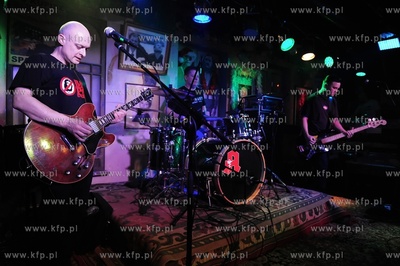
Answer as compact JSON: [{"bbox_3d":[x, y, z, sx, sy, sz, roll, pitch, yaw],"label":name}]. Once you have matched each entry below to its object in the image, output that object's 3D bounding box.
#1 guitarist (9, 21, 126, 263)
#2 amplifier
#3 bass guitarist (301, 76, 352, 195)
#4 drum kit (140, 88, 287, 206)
[{"bbox_3d":[-0.800,0.140,1.630,0.500,1.680,0.620,1,1,20],"label":"guitarist"},{"bbox_3d":[0.950,-0.400,3.720,0.520,0.250,0.290,0,1,-38],"label":"amplifier"},{"bbox_3d":[1.620,0.100,3.420,0.660,1.690,0.460,1,1,-9],"label":"bass guitarist"},{"bbox_3d":[0.080,0.100,2.880,1.550,1.100,1.300,0,1,-34],"label":"drum kit"}]

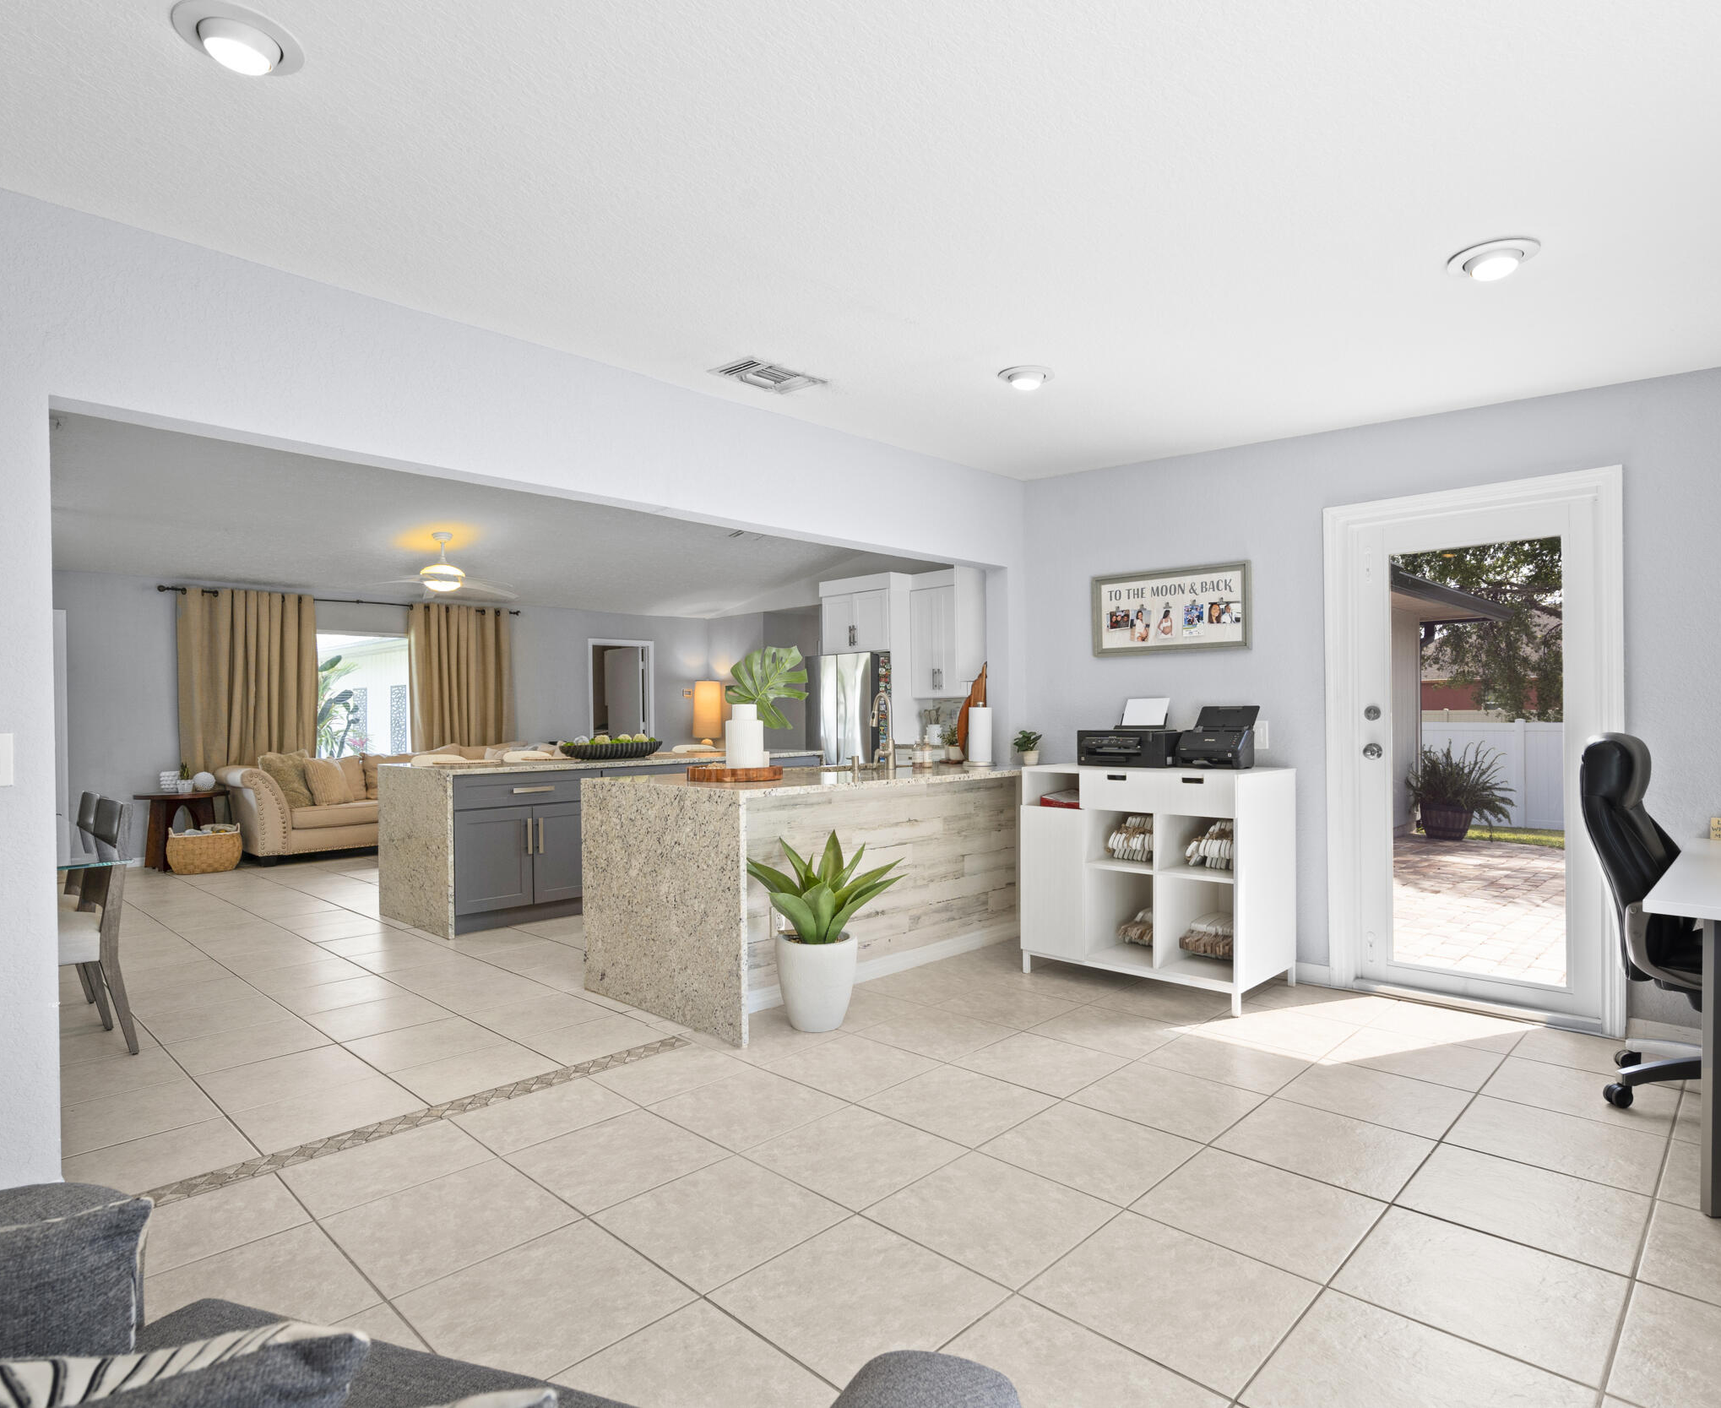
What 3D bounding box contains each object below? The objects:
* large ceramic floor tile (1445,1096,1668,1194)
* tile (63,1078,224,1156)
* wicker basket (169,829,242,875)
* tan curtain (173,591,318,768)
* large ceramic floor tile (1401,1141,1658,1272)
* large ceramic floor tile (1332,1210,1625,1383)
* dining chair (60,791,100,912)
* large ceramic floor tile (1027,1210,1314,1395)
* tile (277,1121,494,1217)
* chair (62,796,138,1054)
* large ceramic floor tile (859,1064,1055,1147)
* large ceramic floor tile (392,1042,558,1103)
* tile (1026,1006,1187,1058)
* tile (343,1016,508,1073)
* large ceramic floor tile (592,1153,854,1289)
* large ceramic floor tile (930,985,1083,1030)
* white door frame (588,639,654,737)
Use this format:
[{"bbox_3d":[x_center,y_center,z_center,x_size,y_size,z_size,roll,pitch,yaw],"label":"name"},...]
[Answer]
[{"bbox_3d":[1.920,1.211,2.595,0.447,0.010,0.447,-2,-2,44],"label":"large ceramic floor tile"},{"bbox_3d":[-2.248,1.258,2.834,0.451,0.012,0.451,-1,-1,44],"label":"tile"},{"bbox_3d":[-5.477,1.234,7.846,0.330,0.330,0.480,-2,-2,44],"label":"wicker basket"},{"bbox_3d":[-5.381,0.190,8.281,0.130,2.270,1.070,-1,-1,44],"label":"tan curtain"},{"bbox_3d":[1.602,1.211,2.274,0.451,0.012,0.451,-1,-1,44],"label":"large ceramic floor tile"},{"bbox_3d":[1.286,1.204,1.942,0.447,0.010,0.447,-2,-2,44],"label":"large ceramic floor tile"},{"bbox_3d":[-3.293,0.821,3.670,0.480,0.900,0.570,-1,-1,44],"label":"dining chair"},{"bbox_3d":[0.642,1.210,1.933,0.447,0.010,0.447,-2,-2,44],"label":"large ceramic floor tile"},{"bbox_3d":[-1.256,1.235,2.503,0.352,0.010,0.448,-1,-1,44],"label":"tile"},{"bbox_3d":[-2.972,0.812,3.352,0.460,0.910,0.580,-1,-1,44],"label":"chair"},{"bbox_3d":[0.306,1.230,2.889,0.450,0.012,0.450,-2,-1,44],"label":"large ceramic floor tile"},{"bbox_3d":[-1.317,1.258,3.201,0.412,0.010,0.447,-2,-2,44],"label":"large ceramic floor tile"},{"bbox_3d":[0.939,1.224,3.523,0.448,0.010,0.448,-1,-1,44],"label":"tile"},{"bbox_3d":[-1.615,1.261,3.486,0.451,0.012,0.451,-1,-1,44],"label":"tile"},{"bbox_3d":[-0.326,1.221,2.231,0.448,0.010,0.448,-1,-1,44],"label":"large ceramic floor tile"},{"bbox_3d":[0.616,1.232,3.839,0.448,0.010,0.448,-1,-1,44],"label":"large ceramic floor tile"},{"bbox_3d":[-2.886,0.327,11.348,0.136,2.156,0.854,-2,-1,44],"label":"white door frame"}]

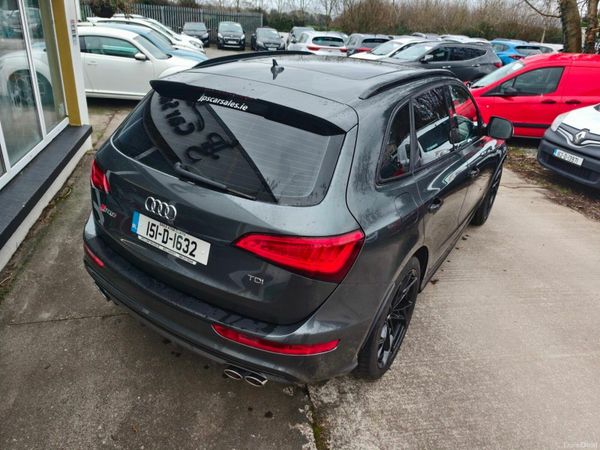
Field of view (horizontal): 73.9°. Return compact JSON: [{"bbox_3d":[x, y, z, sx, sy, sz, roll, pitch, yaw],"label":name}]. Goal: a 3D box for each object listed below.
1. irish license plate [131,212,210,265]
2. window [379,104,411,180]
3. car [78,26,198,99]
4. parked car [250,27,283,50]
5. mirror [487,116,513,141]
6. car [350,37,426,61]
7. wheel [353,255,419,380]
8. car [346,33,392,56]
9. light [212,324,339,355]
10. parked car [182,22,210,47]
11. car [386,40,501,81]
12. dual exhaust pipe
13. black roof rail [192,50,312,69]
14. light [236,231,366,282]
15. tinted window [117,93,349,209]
[{"bbox_3d":[-0.622,0.058,1.884,0.520,0.110,0.015,20,16,28],"label":"irish license plate"},{"bbox_3d":[0.499,-0.419,2.030,0.060,0.370,0.420,6,21,34],"label":"window"},{"bbox_3d":[-3.908,-3.603,8.979,4.280,1.490,1.810,2,27,-7],"label":"car"},{"bbox_3d":[-2.187,-12.010,25.965,1.780,1.460,4.200,-2,27,-14],"label":"parked car"},{"bbox_3d":[1.754,-0.834,3.475,0.210,0.170,0.130,20,28,28],"label":"mirror"},{"bbox_3d":[3.882,-6.353,15.561,4.400,1.470,1.800,-1,27,-13],"label":"car"},{"bbox_3d":[0.447,0.515,2.360,0.260,0.735,0.735,20,30,27],"label":"wheel"},{"bbox_3d":[3.246,-8.346,19.295,1.830,1.600,4.400,3,27,-4],"label":"car"},{"bbox_3d":[-0.114,0.486,1.691,0.510,0.075,0.130,10,25,9],"label":"light"},{"bbox_3d":[-7.120,-13.025,27.183,1.800,1.500,4.300,-1,27,-13],"label":"parked car"},{"bbox_3d":[4.277,-5.313,13.463,4.690,1.680,1.880,-5,28,-20],"label":"car"},{"bbox_3d":[-0.257,0.723,1.955,0.250,0.085,0.130,20,30,27],"label":"dual exhaust pipe"},{"bbox_3d":[-0.240,-1.214,2.933,0.070,0.115,1.560,19,29,26],"label":"black roof rail"},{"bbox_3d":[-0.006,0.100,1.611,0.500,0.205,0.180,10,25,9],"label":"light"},{"bbox_3d":[-0.451,-0.410,1.867,1.300,0.390,0.130,20,-4,28],"label":"tinted window"}]

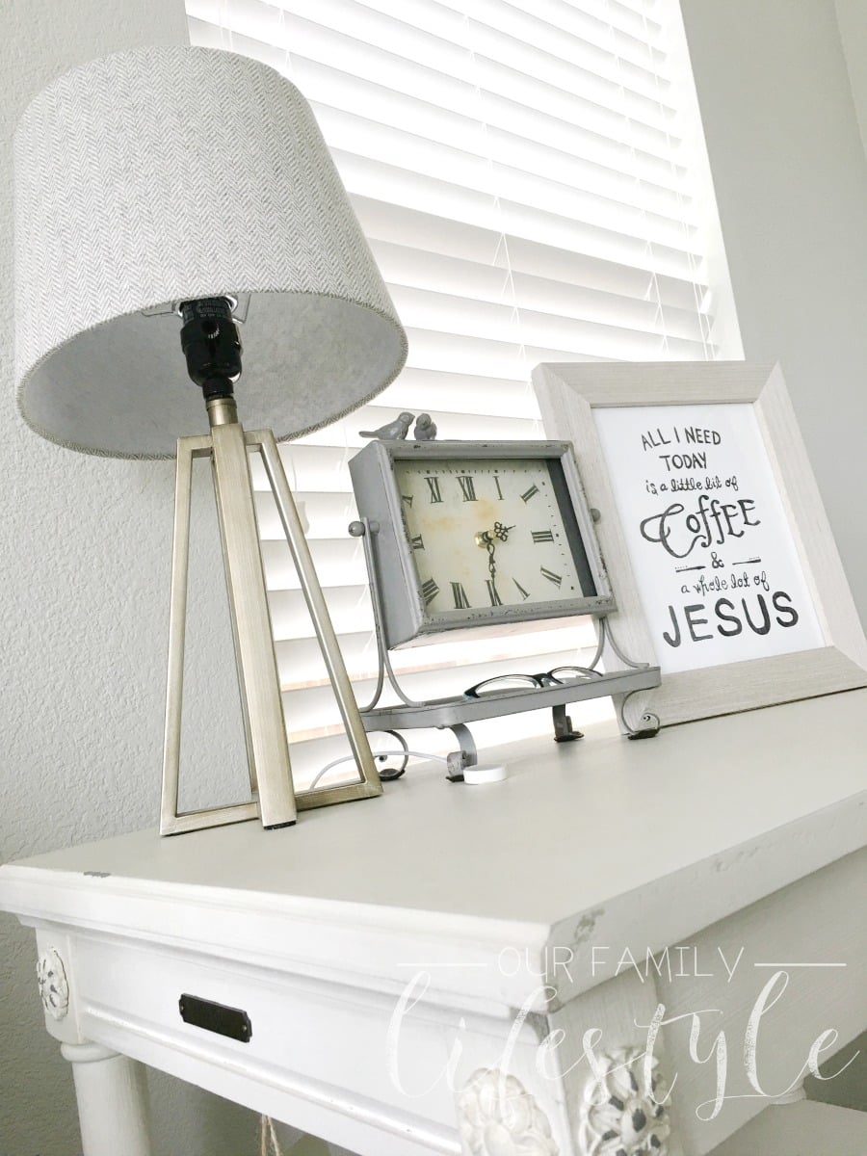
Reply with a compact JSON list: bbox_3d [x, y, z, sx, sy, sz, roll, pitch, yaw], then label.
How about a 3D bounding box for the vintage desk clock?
[{"bbox_3d":[0.049,0.015,0.778,0.256,0.258,0.126,-5,-7,-34],"label":"vintage desk clock"}]

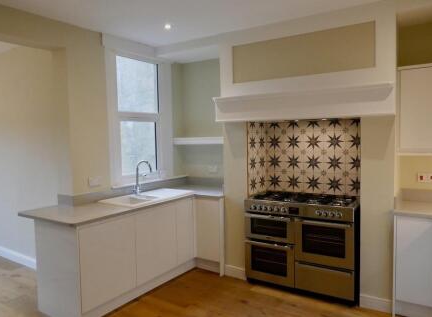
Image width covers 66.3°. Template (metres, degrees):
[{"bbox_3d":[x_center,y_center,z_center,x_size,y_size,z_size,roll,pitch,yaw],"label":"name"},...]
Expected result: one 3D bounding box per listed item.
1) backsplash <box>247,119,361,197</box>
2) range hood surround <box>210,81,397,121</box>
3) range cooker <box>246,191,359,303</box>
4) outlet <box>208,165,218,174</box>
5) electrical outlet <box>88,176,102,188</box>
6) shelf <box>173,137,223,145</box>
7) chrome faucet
[{"bbox_3d":[0.921,-0.003,3.352,1.078,0.810,0.490,1,3,32],"label":"backsplash"},{"bbox_3d":[0.717,-0.489,3.056,1.658,0.255,0.179,1,3,32],"label":"range hood surround"},{"bbox_3d":[0.873,0.849,3.267,1.012,0.911,0.624,1,3,32],"label":"range cooker"},{"bbox_3d":[-0.037,0.140,4.385,0.141,0.087,0.012,1,3,32],"label":"outlet"},{"bbox_3d":[-1.215,0.235,3.355,0.012,0.087,0.151,1,3,32],"label":"electrical outlet"},{"bbox_3d":[-0.089,-0.224,4.253,0.957,0.079,0.267,1,3,32],"label":"shelf"},{"bbox_3d":[-0.807,0.218,3.700,0.242,0.381,0.111,1,3,32],"label":"chrome faucet"}]

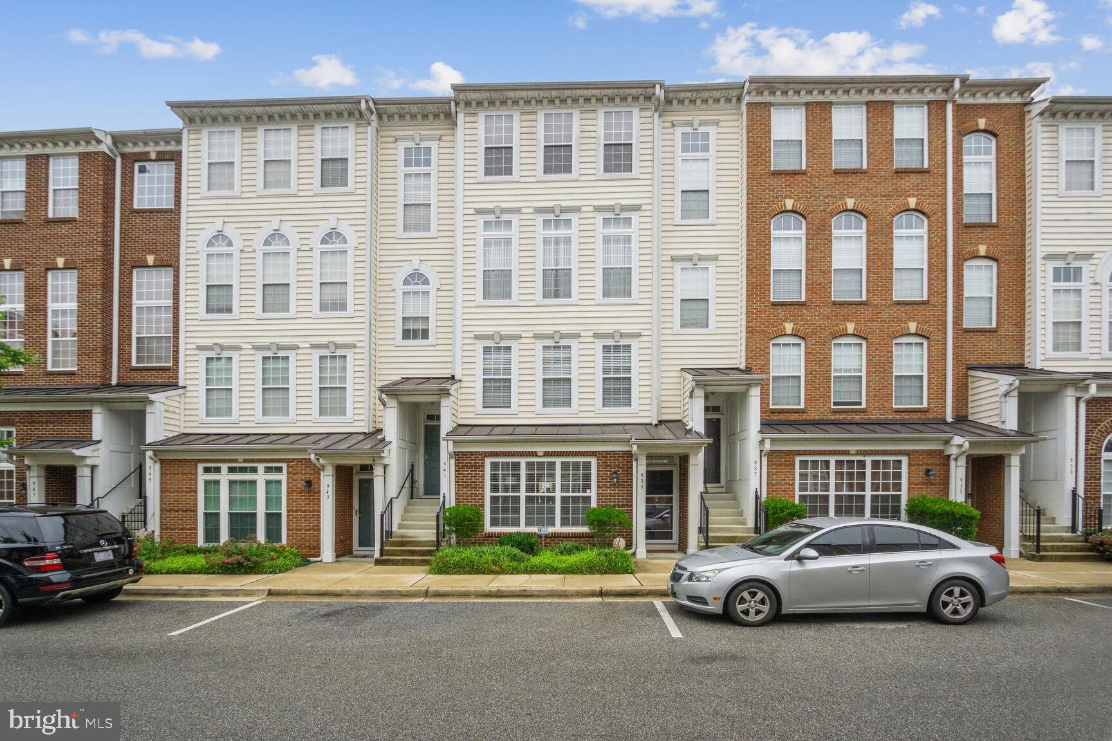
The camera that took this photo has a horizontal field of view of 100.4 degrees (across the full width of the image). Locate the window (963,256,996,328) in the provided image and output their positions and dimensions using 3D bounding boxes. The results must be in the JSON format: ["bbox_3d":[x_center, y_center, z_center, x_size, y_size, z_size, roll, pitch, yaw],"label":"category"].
[{"bbox_3d":[11.160,-2.050,12.200,0.870,1.840,0.130,0,-4,2],"label":"window"}]

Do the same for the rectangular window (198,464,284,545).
[{"bbox_3d":[-7.897,3.376,11.650,2.184,2.076,0.120,0,-1,2],"label":"rectangular window"}]

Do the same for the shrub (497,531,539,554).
[{"bbox_3d":[-0.860,3.930,10.400,0.930,0.600,0.800,0,-4,2],"label":"shrub"}]

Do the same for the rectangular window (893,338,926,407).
[{"bbox_3d":[9.017,0.022,11.800,0.841,1.837,0.100,0,-1,2],"label":"rectangular window"}]

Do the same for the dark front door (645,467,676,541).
[{"bbox_3d":[2.700,3.541,12.100,0.880,1.980,0.100,0,-1,2],"label":"dark front door"}]

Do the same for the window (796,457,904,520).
[{"bbox_3d":[7.311,2.996,11.450,2.748,1.740,0.140,0,0,1],"label":"window"}]

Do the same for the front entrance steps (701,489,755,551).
[{"bbox_3d":[4.259,3.753,11.500,1.350,1.150,1.800,0,-1,2],"label":"front entrance steps"}]

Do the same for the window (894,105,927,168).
[{"bbox_3d":[9.242,-6.101,12.080,0.883,1.666,0.120,0,0,1],"label":"window"}]

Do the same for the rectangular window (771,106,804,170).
[{"bbox_3d":[5.967,-5.981,11.930,0.861,1.667,0.100,0,-1,2],"label":"rectangular window"}]

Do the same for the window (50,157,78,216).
[{"bbox_3d":[-14.016,-5.243,13.200,0.854,1.721,0.120,0,0,3],"label":"window"}]

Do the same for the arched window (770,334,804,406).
[{"bbox_3d":[6.059,0.029,12.170,0.890,1.883,0.120,0,0,1],"label":"arched window"}]

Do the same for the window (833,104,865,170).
[{"bbox_3d":[7.653,-6.104,12.120,0.875,1.660,0.120,0,0,1],"label":"window"}]

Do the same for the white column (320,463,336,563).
[{"bbox_3d":[-5.370,3.350,10.900,0.260,2.330,0.260,0,-4,2],"label":"white column"}]

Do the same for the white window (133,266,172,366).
[{"bbox_3d":[-11.508,-1.544,13.220,1.153,2.815,0.100,0,-1,2],"label":"white window"}]

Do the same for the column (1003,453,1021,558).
[{"bbox_3d":[10.480,3.110,10.650,0.260,2.420,0.260,0,-4,2],"label":"column"}]

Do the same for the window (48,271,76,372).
[{"bbox_3d":[-13.805,-1.409,12.950,0.826,2.818,0.100,0,-1,2],"label":"window"}]

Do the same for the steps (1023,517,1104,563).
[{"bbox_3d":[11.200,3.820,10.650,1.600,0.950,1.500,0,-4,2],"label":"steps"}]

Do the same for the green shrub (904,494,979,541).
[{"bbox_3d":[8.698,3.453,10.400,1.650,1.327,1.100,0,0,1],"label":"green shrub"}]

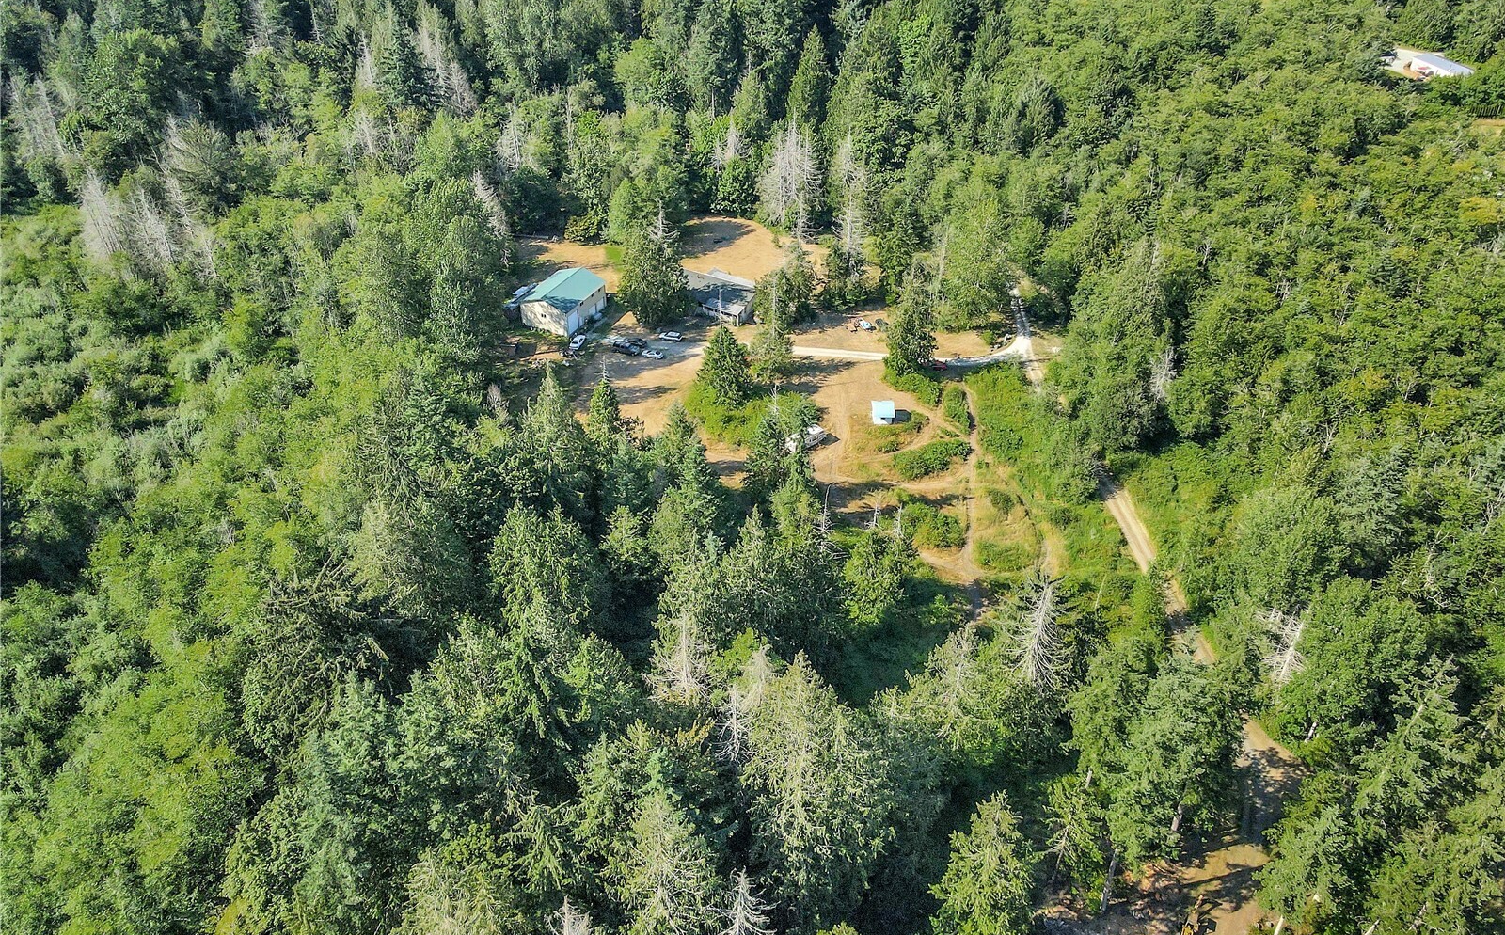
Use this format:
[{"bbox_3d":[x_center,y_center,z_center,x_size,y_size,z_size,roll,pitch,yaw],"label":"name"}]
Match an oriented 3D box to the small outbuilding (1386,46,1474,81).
[{"bbox_3d":[220.642,-125.914,331.201,9.200,5.100,23.635,-2,34,-3],"label":"small outbuilding"}]

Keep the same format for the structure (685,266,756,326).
[{"bbox_3d":[-8.064,-37.198,221.450,21.000,5.300,12.200,20,39,28],"label":"structure"}]

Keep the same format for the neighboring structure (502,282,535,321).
[{"bbox_3d":[-48.219,-34.787,219.021,3.800,3.400,9.500,13,36,18],"label":"neighboring structure"}]

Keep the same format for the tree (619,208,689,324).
[{"bbox_3d":[-20.249,-40.791,209.428,13.717,24.372,13.717,0,34,0],"label":"tree"}]

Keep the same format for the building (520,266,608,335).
[{"bbox_3d":[-38.704,-34.631,215.240,10.767,7.313,15.726,13,36,18],"label":"building"}]

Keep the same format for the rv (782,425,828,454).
[{"bbox_3d":[8.891,-4.298,176.757,6.900,2.850,2.500,-24,40,-32],"label":"rv"}]

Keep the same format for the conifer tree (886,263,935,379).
[{"bbox_3d":[29.867,-27.488,193.083,9.673,21.626,9.673,0,34,0],"label":"conifer tree"}]

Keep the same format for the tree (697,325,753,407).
[{"bbox_3d":[-5.020,-18.774,186.760,10.253,14.744,10.253,0,34,0],"label":"tree"}]

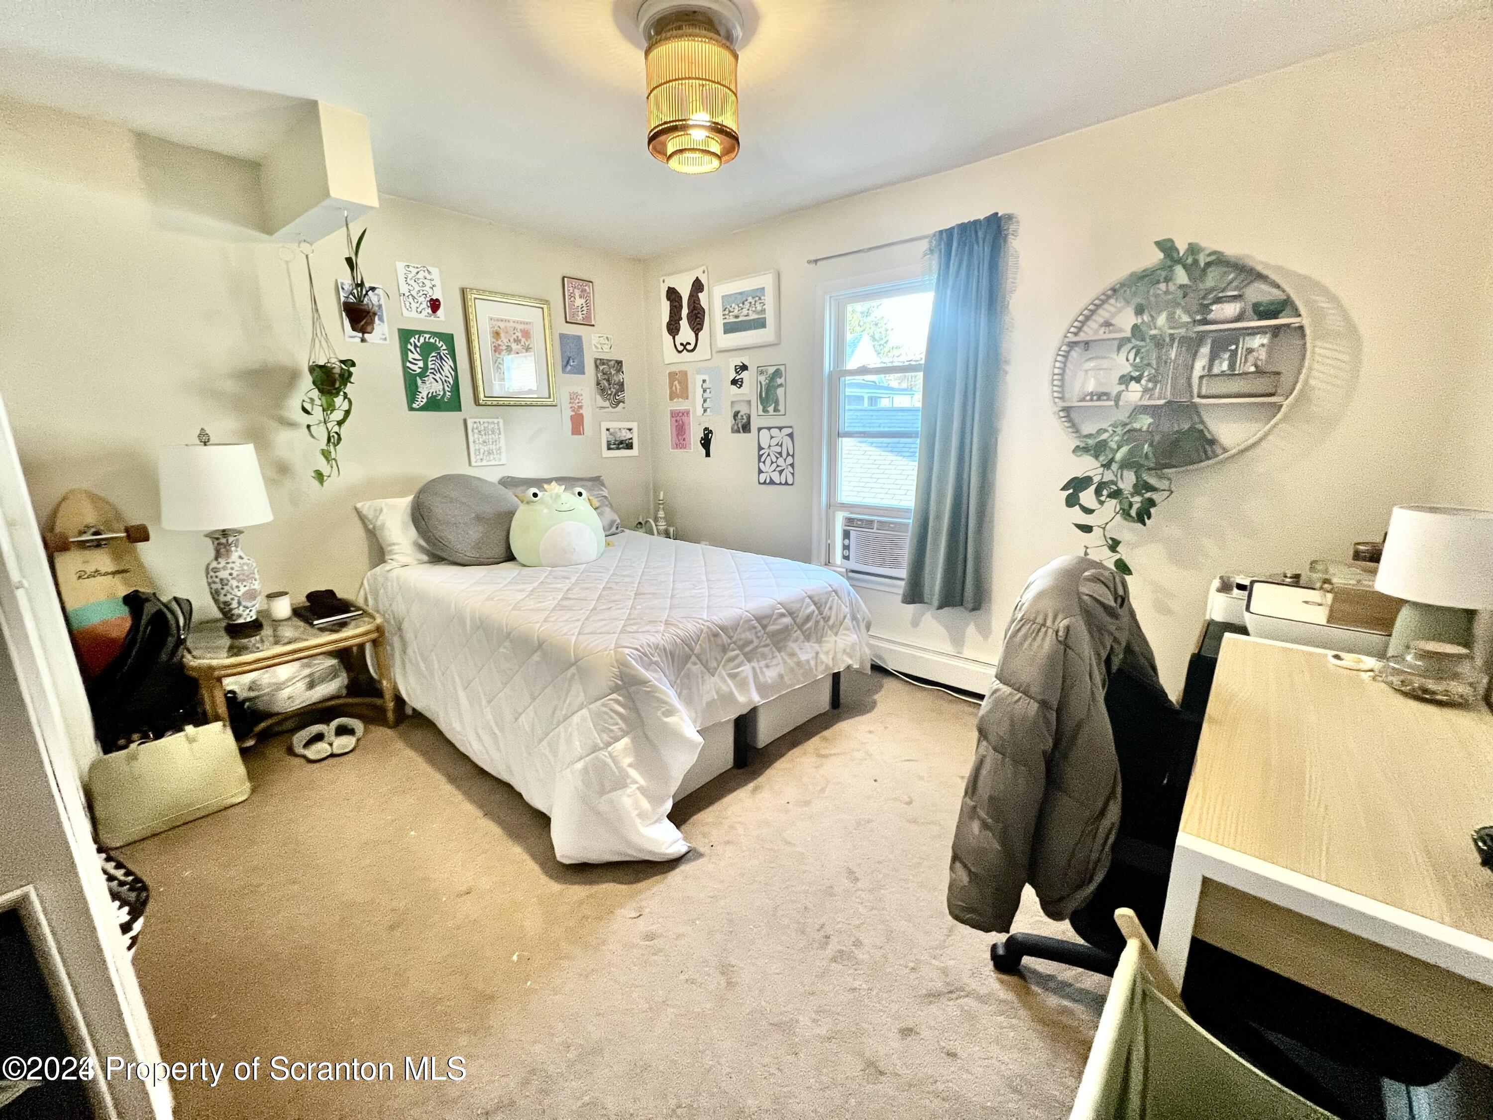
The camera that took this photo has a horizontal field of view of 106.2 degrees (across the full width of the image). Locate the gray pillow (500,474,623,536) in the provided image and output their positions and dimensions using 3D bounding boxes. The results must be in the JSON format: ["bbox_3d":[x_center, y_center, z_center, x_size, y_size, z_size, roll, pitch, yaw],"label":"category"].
[{"bbox_3d":[-1.104,-0.311,3.471,0.160,0.450,0.680,-22,-4,42],"label":"gray pillow"}]

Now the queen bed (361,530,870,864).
[{"bbox_3d":[-0.684,0.379,2.745,1.991,0.707,1.493,9,16,39],"label":"queen bed"}]

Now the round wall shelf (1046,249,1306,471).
[{"bbox_3d":[1.579,-0.718,2.104,0.752,0.752,0.160,11,18,39],"label":"round wall shelf"}]

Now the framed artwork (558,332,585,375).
[{"bbox_3d":[-1.096,-1.290,3.531,0.015,0.240,0.169,11,18,39],"label":"framed artwork"}]

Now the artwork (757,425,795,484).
[{"bbox_3d":[0.185,-0.635,3.439,0.272,0.351,0.015,11,18,39],"label":"artwork"}]

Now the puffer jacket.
[{"bbox_3d":[0.713,0.366,1.280,0.540,0.760,0.300,-11,17,-36],"label":"puffer jacket"}]

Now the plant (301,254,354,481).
[{"bbox_3d":[-1.910,-0.841,2.548,0.210,1.005,0.230,9,16,38],"label":"plant"}]

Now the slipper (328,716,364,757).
[{"bbox_3d":[-1.799,0.769,2.514,0.115,0.100,0.260,-11,16,-36],"label":"slipper"}]

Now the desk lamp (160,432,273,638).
[{"bbox_3d":[-2.134,-0.091,2.294,0.340,0.837,0.340,11,18,43],"label":"desk lamp"}]

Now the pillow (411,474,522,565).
[{"bbox_3d":[-1.354,-0.202,2.791,0.150,0.520,0.520,-42,-14,35],"label":"pillow"}]

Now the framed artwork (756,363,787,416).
[{"bbox_3d":[0.153,-1.010,3.347,0.210,0.292,0.015,9,16,38],"label":"framed artwork"}]

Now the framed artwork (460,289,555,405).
[{"bbox_3d":[-1.342,-1.198,3.238,0.035,0.597,0.493,11,18,39],"label":"framed artwork"}]

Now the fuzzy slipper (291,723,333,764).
[{"bbox_3d":[-1.862,0.782,2.404,0.245,0.085,0.105,9,17,33],"label":"fuzzy slipper"}]

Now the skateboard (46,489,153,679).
[{"bbox_3d":[-2.381,0.302,2.147,0.130,1.118,0.250,3,13,41],"label":"skateboard"}]

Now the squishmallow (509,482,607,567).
[{"bbox_3d":[-0.979,-0.196,2.831,0.440,0.400,0.360,-10,15,-33],"label":"squishmallow"}]

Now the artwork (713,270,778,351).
[{"bbox_3d":[-0.008,-1.472,3.353,0.455,0.387,0.035,9,16,38],"label":"artwork"}]

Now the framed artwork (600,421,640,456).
[{"bbox_3d":[-0.873,-0.835,3.896,0.020,0.237,0.304,10,17,41],"label":"framed artwork"}]

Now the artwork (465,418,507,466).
[{"bbox_3d":[-1.483,-0.667,3.201,0.025,0.255,0.200,11,18,39],"label":"artwork"}]

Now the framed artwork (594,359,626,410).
[{"bbox_3d":[-0.920,-1.171,3.773,0.015,0.330,0.239,11,18,39],"label":"framed artwork"}]

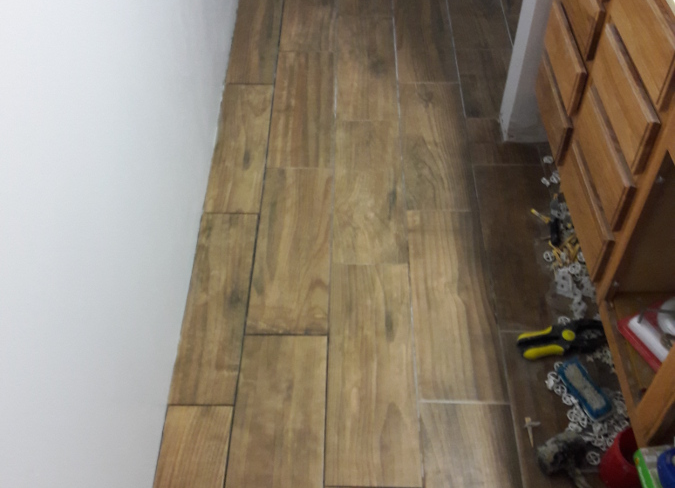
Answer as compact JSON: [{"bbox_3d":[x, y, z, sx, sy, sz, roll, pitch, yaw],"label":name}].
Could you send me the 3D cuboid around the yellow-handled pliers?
[{"bbox_3d":[0.554,0.234,1.753,0.227,0.036,0.085,-7,49,-6],"label":"yellow-handled pliers"}]

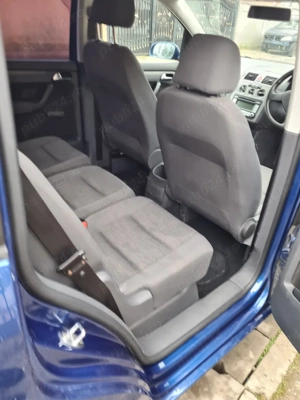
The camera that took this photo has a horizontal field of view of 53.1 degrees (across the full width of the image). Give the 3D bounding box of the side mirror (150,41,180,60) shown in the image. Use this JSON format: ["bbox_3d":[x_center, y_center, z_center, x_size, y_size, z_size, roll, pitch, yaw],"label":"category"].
[{"bbox_3d":[0.125,-1.188,2.420,0.220,0.165,0.130,25,36,34],"label":"side mirror"}]

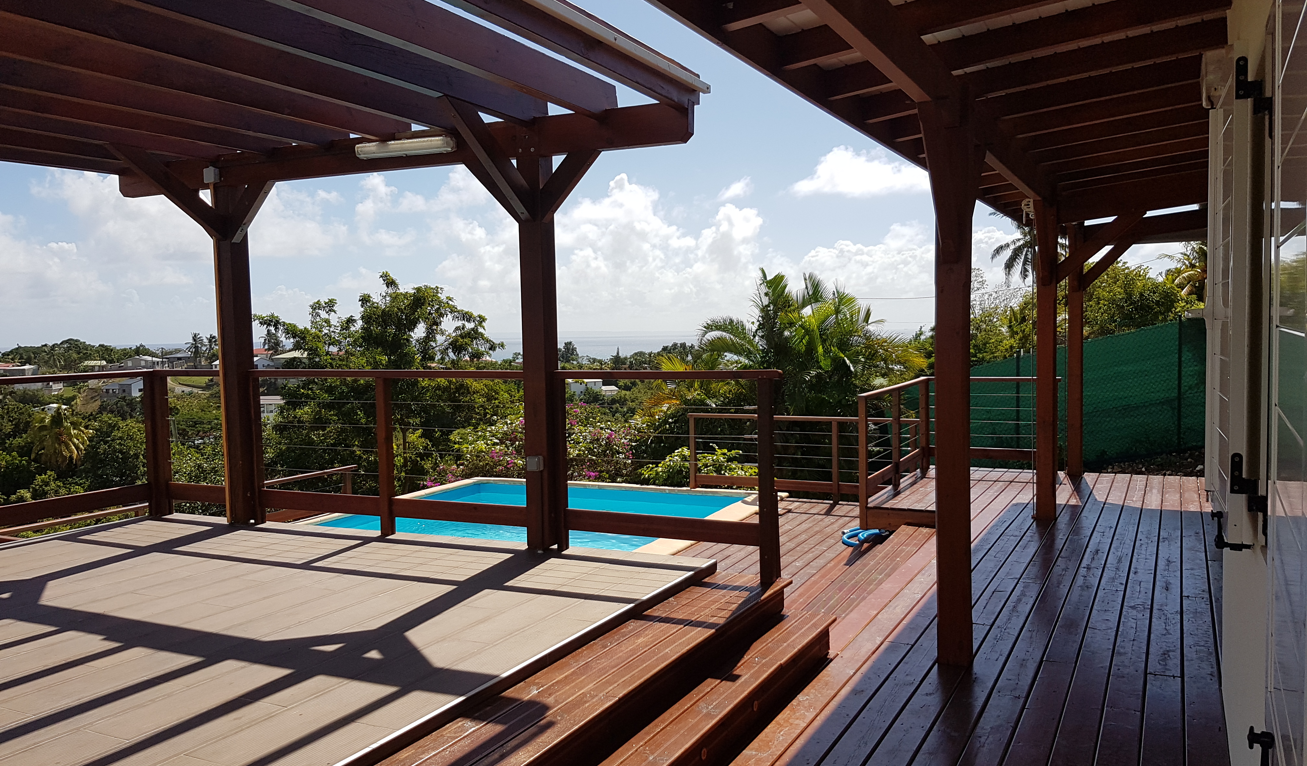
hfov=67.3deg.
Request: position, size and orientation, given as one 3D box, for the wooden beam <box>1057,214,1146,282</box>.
[{"bbox_3d":[3.403,-1.062,7.576,0.778,0.124,0.080,-43,-16,24],"label":"wooden beam"}]

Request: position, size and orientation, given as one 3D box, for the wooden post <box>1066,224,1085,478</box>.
[{"bbox_3d":[4.262,-0.322,9.892,0.140,2.537,0.140,0,4,28],"label":"wooden post"}]

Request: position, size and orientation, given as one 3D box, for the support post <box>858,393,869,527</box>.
[{"bbox_3d":[1.854,0.700,8.634,0.066,1.196,0.066,0,4,28],"label":"support post"}]

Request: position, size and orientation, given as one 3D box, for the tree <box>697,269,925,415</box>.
[{"bbox_3d":[2.382,0.248,14.613,3.209,3.867,3.000,-1,3,9],"label":"tree"}]

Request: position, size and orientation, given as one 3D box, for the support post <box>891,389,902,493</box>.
[{"bbox_3d":[2.334,0.550,9.419,0.066,0.955,0.066,0,4,28],"label":"support post"}]

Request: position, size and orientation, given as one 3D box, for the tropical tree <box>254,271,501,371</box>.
[{"bbox_3d":[-4.808,0.299,17.635,4.254,4.594,4.000,-2,3,-15],"label":"tropical tree"}]

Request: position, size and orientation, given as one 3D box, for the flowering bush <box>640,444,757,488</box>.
[{"bbox_3d":[0.647,1.221,13.323,1.564,0.769,1.100,-1,3,3],"label":"flowering bush"}]

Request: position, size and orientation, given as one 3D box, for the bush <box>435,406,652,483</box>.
[{"bbox_3d":[-1.580,1.004,14.341,2.939,1.401,1.800,-2,3,-6],"label":"bush"}]

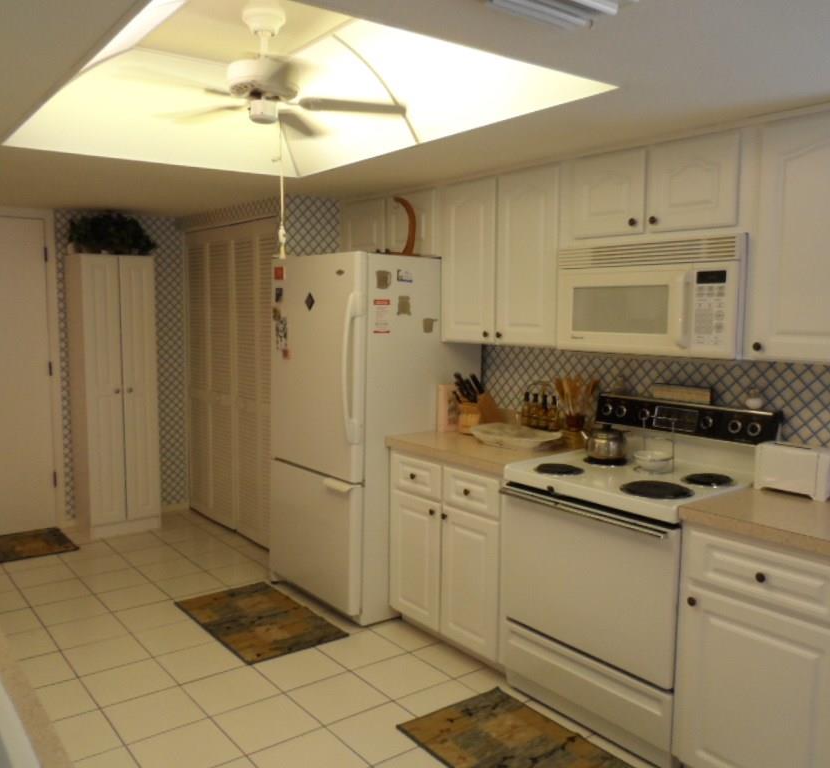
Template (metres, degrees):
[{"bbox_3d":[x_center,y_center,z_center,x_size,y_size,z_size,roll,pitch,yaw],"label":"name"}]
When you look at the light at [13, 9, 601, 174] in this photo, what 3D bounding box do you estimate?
[{"bbox_3d":[-0.522,-1.067,2.412,1.235,0.330,1.840,-3,7,-38],"label":"light"}]

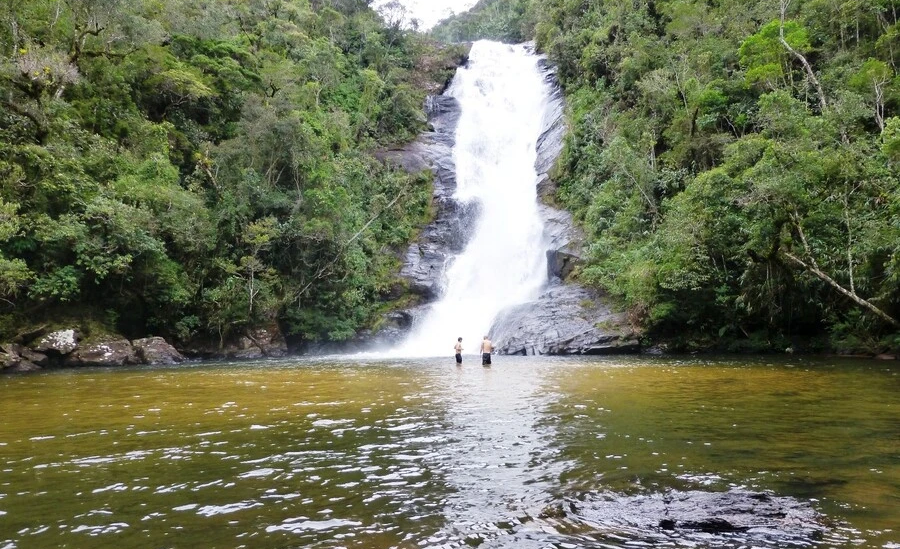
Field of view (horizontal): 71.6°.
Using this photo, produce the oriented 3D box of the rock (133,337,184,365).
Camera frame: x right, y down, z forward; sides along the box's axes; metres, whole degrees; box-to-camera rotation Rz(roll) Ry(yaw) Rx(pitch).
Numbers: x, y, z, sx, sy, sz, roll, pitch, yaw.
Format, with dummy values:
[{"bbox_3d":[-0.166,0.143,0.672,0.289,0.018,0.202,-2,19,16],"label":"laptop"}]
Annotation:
[{"bbox_3d":[-13.928,3.648,29.800,2.169,1.237,1.700,3,-6,-30],"label":"rock"}]

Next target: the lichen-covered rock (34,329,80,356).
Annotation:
[{"bbox_3d":[-18.178,3.126,28.900,1.800,1.149,1.500,3,-6,-33],"label":"lichen-covered rock"}]

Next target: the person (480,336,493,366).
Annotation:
[{"bbox_3d":[1.660,3.606,27.927,0.550,1.700,0.350,0,-5,6],"label":"person"}]

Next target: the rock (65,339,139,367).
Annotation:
[{"bbox_3d":[-15.807,3.546,28.300,2.882,1.135,2.000,3,-6,-33],"label":"rock"}]

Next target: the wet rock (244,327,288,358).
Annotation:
[{"bbox_3d":[-10.453,3.838,35.500,2.247,1.635,1.900,2,-5,-23],"label":"wet rock"}]

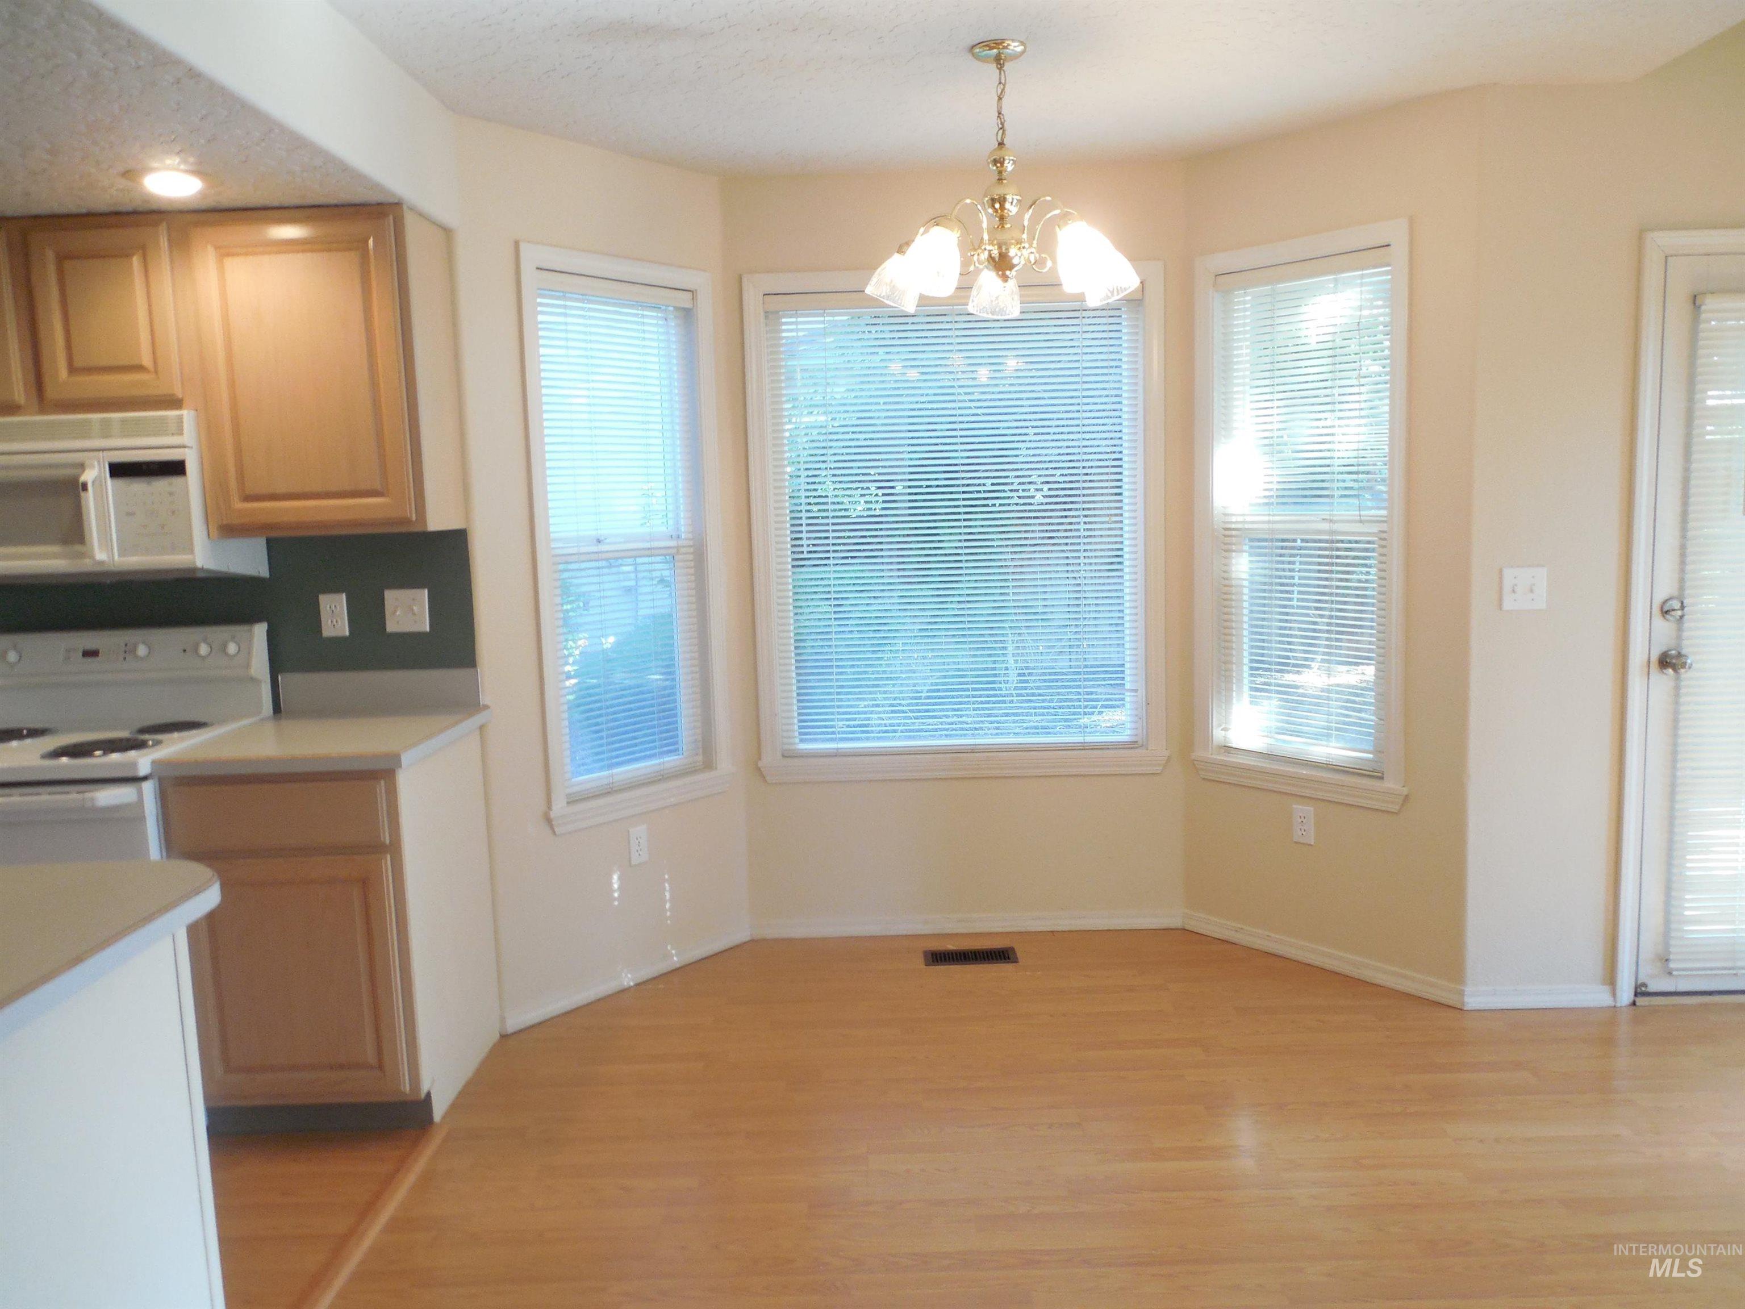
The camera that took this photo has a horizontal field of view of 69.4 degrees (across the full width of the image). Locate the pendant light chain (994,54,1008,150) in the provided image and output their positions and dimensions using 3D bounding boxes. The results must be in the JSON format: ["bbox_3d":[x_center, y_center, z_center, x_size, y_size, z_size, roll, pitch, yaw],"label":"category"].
[{"bbox_3d":[0.302,-1.293,2.951,0.027,0.210,0.027,-1,6,1],"label":"pendant light chain"}]

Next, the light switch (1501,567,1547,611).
[{"bbox_3d":[1.756,-0.175,3.386,0.118,0.114,0.014,-1,6,1],"label":"light switch"}]

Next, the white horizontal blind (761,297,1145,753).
[{"bbox_3d":[0.275,-0.417,4.091,1.200,1.500,0.045,-2,6,1],"label":"white horizontal blind"}]

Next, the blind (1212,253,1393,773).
[{"bbox_3d":[1.274,-0.409,3.768,0.045,1.500,0.585,-7,8,-40],"label":"blind"}]

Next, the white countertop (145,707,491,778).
[{"bbox_3d":[-1.331,0.213,3.142,0.570,0.038,0.658,-1,6,1],"label":"white countertop"}]

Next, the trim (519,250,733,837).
[{"bbox_3d":[-0.714,-0.339,3.792,0.050,1.654,0.692,4,8,40],"label":"trim"}]

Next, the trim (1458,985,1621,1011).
[{"bbox_3d":[1.837,0.944,3.459,0.418,0.064,0.015,-2,6,1],"label":"trim"}]

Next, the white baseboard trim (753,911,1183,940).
[{"bbox_3d":[0.314,0.913,4.244,1.460,0.072,0.016,-1,6,1],"label":"white baseboard trim"}]

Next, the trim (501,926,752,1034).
[{"bbox_3d":[-0.707,0.972,3.843,0.015,0.064,0.960,4,9,42],"label":"trim"}]

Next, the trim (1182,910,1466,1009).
[{"bbox_3d":[1.344,0.926,3.876,0.016,0.072,0.944,-7,8,-40],"label":"trim"}]

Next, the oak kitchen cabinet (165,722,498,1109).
[{"bbox_3d":[-1.294,0.658,3.132,0.525,0.876,0.603,-2,6,1],"label":"oak kitchen cabinet"}]

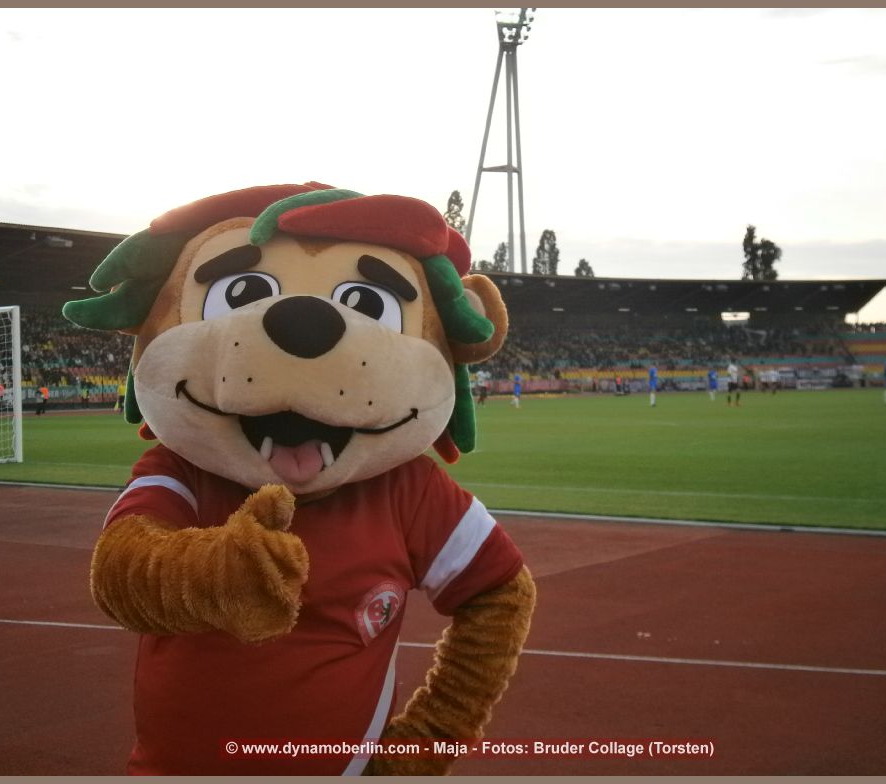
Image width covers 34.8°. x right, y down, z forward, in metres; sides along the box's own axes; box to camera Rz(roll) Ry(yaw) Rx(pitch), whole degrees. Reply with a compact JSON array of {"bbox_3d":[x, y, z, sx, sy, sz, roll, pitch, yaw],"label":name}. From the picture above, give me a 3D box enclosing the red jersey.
[{"bbox_3d":[-0.194,0.375,2.130,0.620,0.590,0.400,-1,1,-3],"label":"red jersey"}]

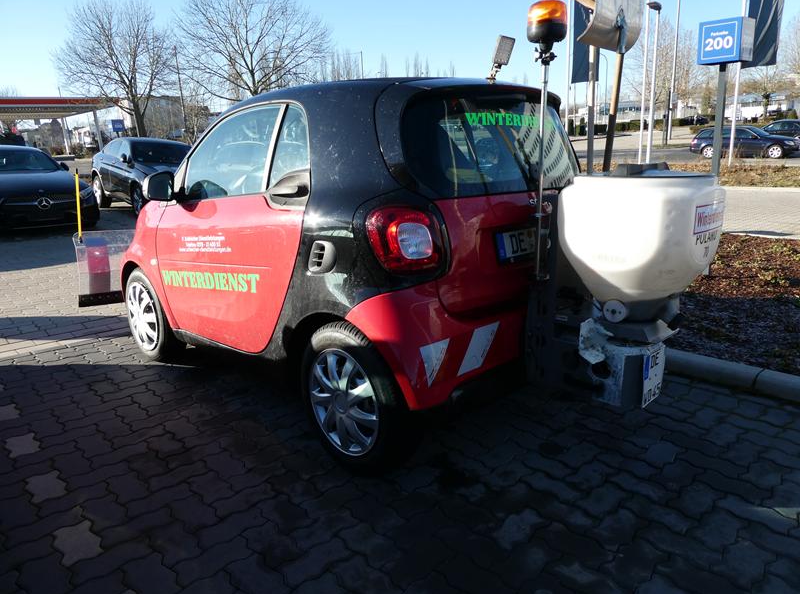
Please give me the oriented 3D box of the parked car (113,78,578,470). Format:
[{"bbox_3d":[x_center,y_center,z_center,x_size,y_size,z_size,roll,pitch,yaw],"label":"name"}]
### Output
[{"bbox_3d":[-0.391,-0.370,3.217,2.700,1.555,1.660,12,20,43],"label":"parked car"}]

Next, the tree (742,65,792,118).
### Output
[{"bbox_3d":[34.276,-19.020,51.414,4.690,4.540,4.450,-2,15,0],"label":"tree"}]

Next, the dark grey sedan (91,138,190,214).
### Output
[{"bbox_3d":[-5.220,-2.650,11.880,1.840,1.480,4.720,-15,19,-39],"label":"dark grey sedan"}]

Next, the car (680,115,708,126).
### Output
[{"bbox_3d":[40.323,-24.243,75.812,4.400,1.460,1.800,-5,15,-10],"label":"car"}]

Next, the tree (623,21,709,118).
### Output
[{"bbox_3d":[33.430,-27.964,68.563,10.850,11.140,9.980,-2,15,0],"label":"tree"}]

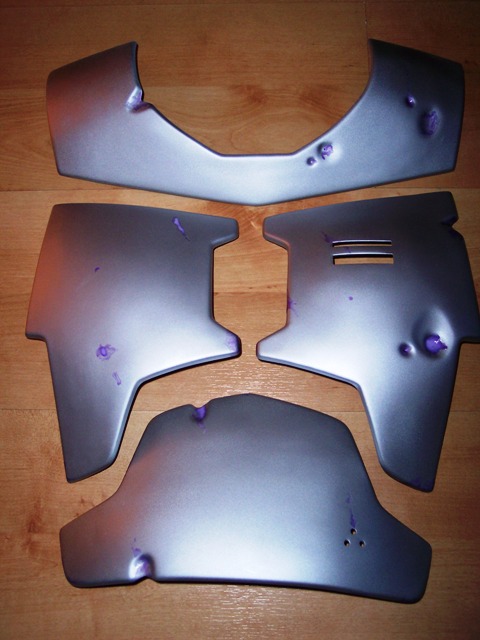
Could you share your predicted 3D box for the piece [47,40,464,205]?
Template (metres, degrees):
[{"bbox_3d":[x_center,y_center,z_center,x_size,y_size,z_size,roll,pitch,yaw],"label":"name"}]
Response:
[{"bbox_3d":[0.012,-0.181,0.615,0.371,0.055,0.170,0,78,2],"label":"piece"}]

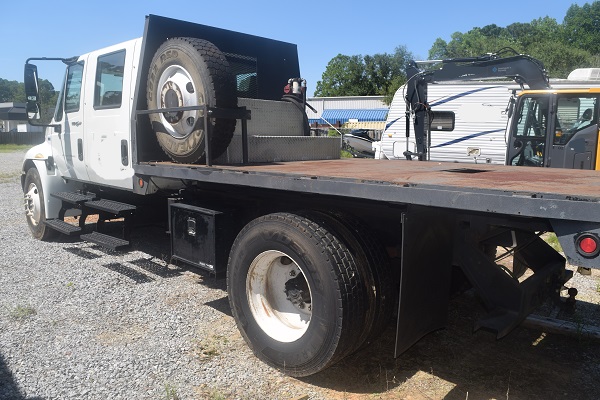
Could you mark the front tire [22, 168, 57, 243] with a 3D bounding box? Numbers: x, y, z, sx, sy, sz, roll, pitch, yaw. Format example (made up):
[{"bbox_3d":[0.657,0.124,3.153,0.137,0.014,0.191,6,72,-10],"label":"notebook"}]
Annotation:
[{"bbox_3d":[-3.625,0.051,6.367,1.050,1.050,0.280,8,11,44],"label":"front tire"}]

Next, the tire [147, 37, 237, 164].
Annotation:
[{"bbox_3d":[-0.969,-0.847,3.927,1.050,1.050,0.280,8,11,43],"label":"tire"}]

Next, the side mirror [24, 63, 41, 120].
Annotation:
[{"bbox_3d":[-3.139,-1.265,5.269,0.110,0.620,0.170,3,9,22],"label":"side mirror"}]

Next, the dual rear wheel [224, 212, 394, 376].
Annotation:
[{"bbox_3d":[0.045,0.586,3.088,1.050,1.050,0.610,7,11,42],"label":"dual rear wheel"}]

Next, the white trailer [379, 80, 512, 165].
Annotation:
[{"bbox_3d":[6.455,-1.932,12.683,8.300,3.200,2.500,3,9,20],"label":"white trailer"}]

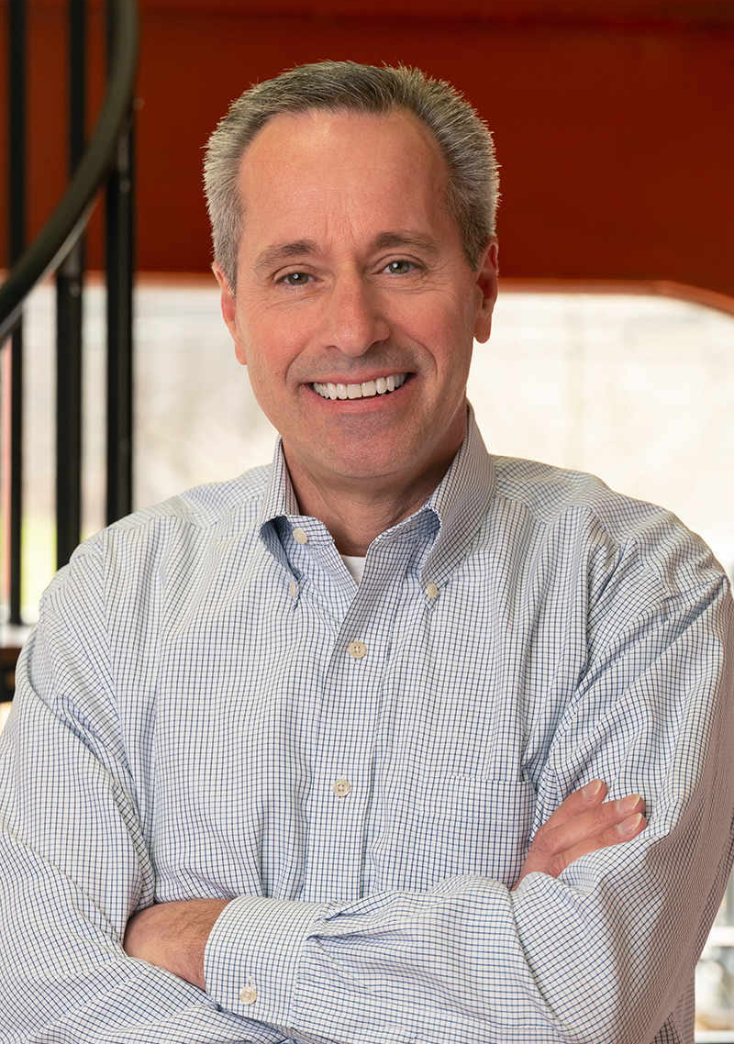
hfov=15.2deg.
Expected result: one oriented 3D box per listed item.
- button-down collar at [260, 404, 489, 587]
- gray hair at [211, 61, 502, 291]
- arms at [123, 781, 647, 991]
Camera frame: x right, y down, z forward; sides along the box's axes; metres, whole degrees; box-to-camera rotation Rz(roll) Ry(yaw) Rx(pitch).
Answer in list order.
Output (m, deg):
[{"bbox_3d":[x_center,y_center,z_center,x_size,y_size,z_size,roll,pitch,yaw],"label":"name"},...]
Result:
[{"bbox_3d":[0.006,-0.011,1.760,0.155,0.125,0.155,0,0,6],"label":"button-down collar"},{"bbox_3d":[-0.010,-0.210,1.770,0.187,0.175,0.205,-5,0,0],"label":"gray hair"},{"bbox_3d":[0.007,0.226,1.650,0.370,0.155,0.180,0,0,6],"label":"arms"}]

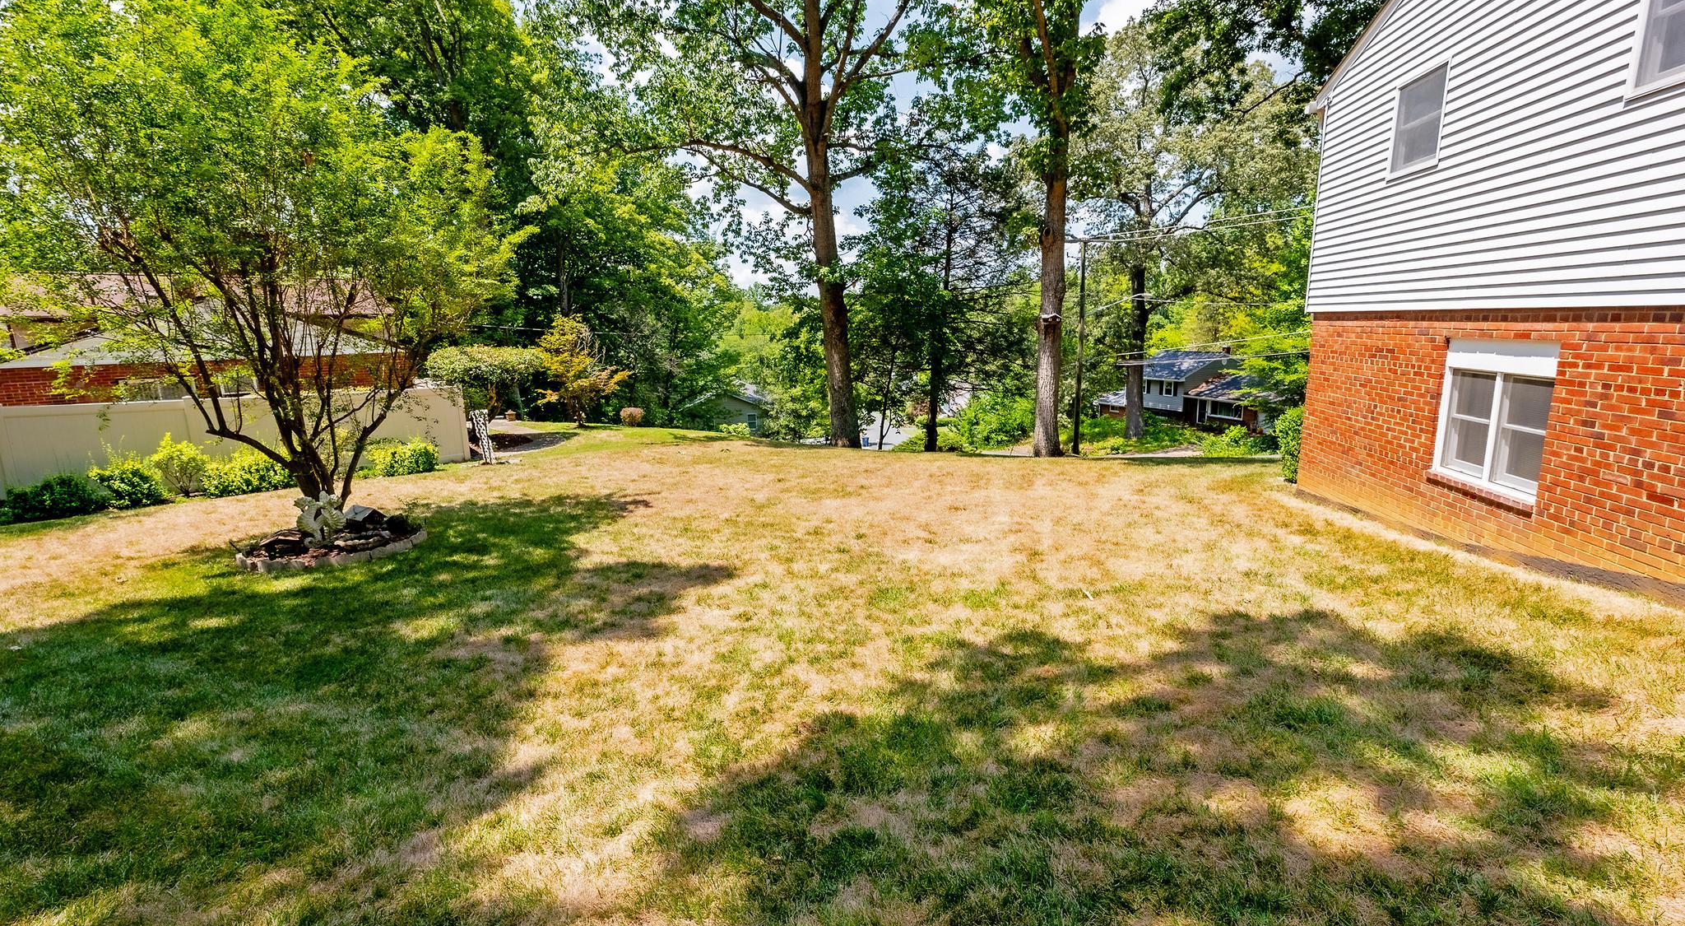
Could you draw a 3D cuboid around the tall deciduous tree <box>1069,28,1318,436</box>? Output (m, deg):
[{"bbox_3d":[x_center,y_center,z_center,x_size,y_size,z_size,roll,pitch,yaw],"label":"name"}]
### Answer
[{"bbox_3d":[16.788,-11.099,32.418,13.000,19.800,12.500,-1,12,14],"label":"tall deciduous tree"}]

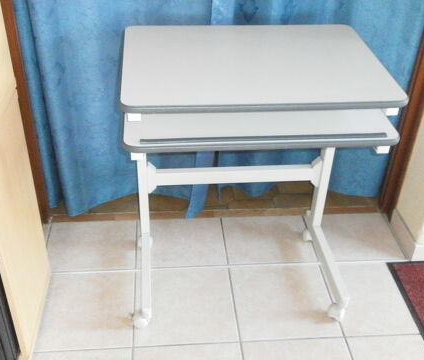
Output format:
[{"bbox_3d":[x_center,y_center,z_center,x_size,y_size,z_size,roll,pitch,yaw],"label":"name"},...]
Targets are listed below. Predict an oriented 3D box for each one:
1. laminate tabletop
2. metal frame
[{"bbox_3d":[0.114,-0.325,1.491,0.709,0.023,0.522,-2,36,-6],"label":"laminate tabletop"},{"bbox_3d":[0.086,0.047,1.681,0.669,0.689,0.487,-2,36,-6],"label":"metal frame"}]

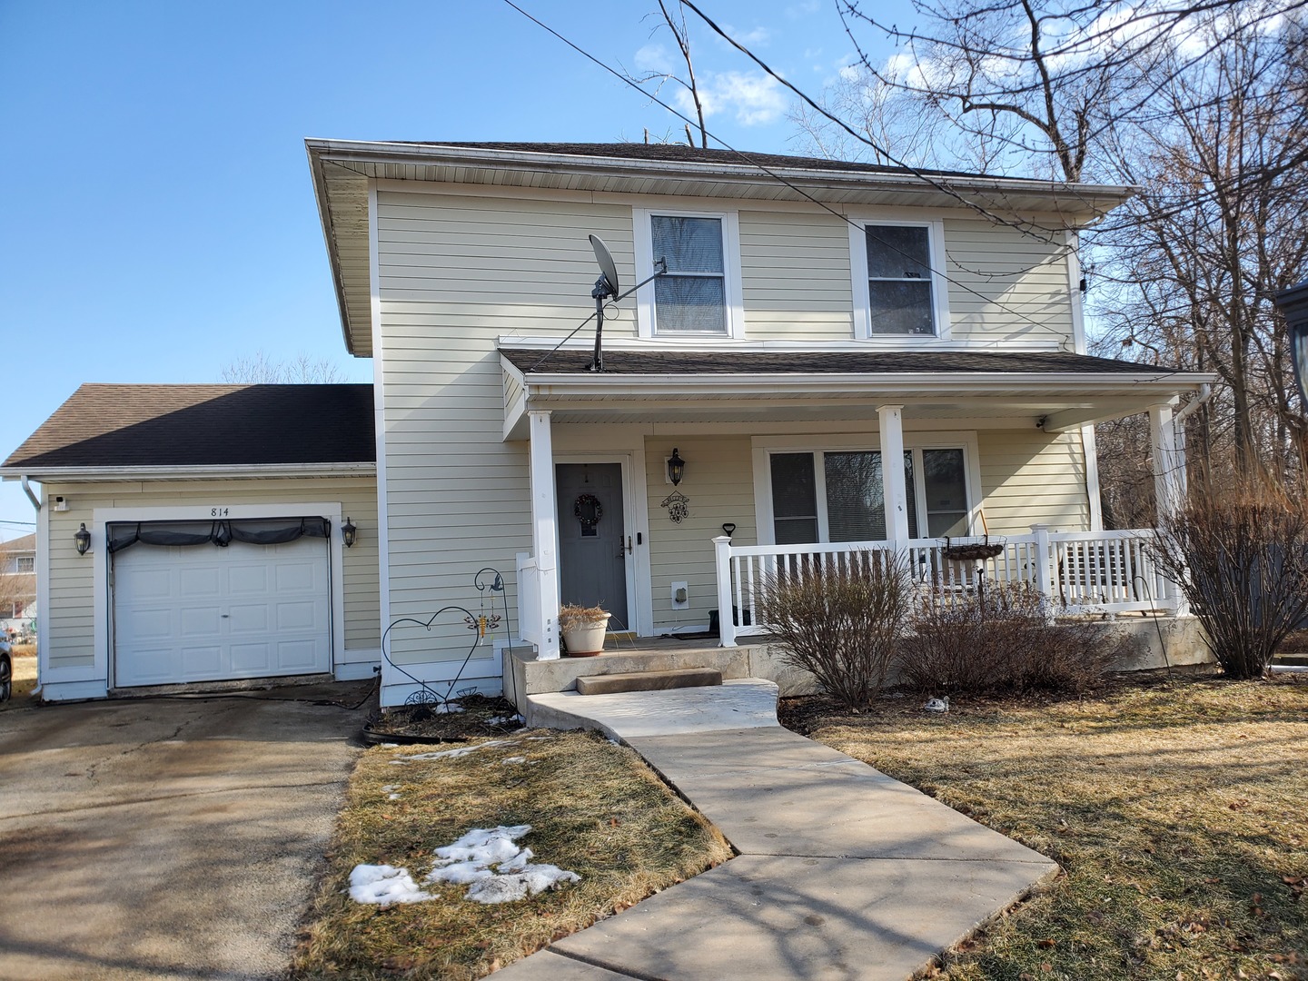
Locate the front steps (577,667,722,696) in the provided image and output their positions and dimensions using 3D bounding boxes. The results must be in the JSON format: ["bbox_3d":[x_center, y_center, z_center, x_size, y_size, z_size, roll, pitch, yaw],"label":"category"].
[{"bbox_3d":[-0.031,1.670,8.561,1.229,0.113,0.369,-2,-4,-14],"label":"front steps"}]

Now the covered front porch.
[{"bbox_3d":[2.092,0.107,10.233,7.116,3.745,2.353,-2,-4,-14],"label":"covered front porch"}]

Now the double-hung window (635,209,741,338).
[{"bbox_3d":[0.410,-2.485,11.242,1.263,1.507,0.116,-2,-4,-14],"label":"double-hung window"}]

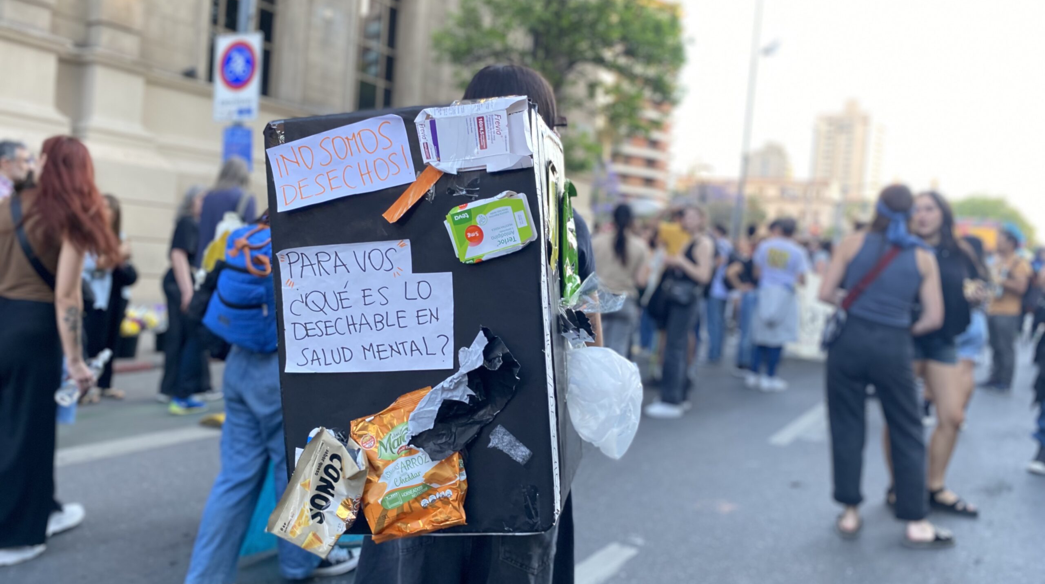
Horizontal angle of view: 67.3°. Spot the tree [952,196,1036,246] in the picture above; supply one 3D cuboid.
[{"bbox_3d":[44.818,-5.137,75.270,7.500,8.090,7.000,6,4,30],"label":"tree"}]

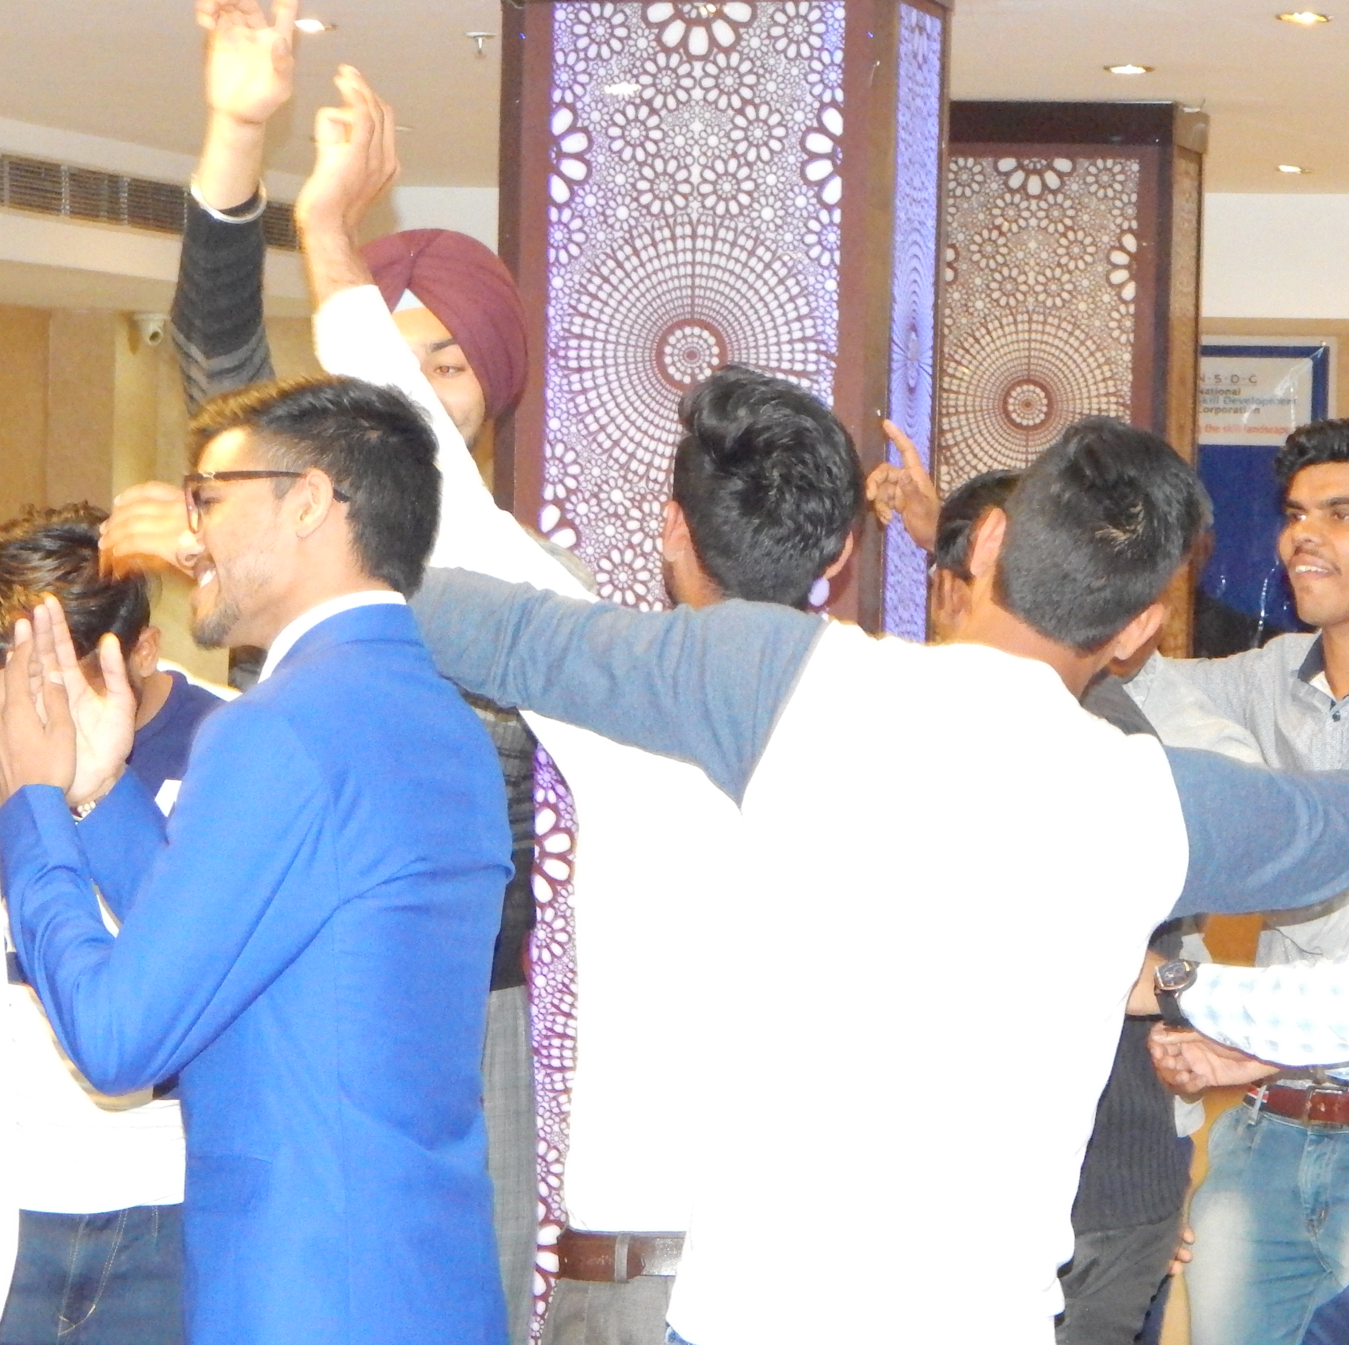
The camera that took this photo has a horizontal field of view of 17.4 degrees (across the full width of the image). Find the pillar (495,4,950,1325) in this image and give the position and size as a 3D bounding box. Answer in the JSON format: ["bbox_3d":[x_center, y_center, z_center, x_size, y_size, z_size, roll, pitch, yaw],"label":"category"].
[{"bbox_3d":[0.076,0.021,7.519,0.646,2.510,0.646,2,2,11],"label":"pillar"}]

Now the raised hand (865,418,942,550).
[{"bbox_3d":[0.257,-0.208,4.900,0.088,0.148,0.085,3,2,37],"label":"raised hand"}]

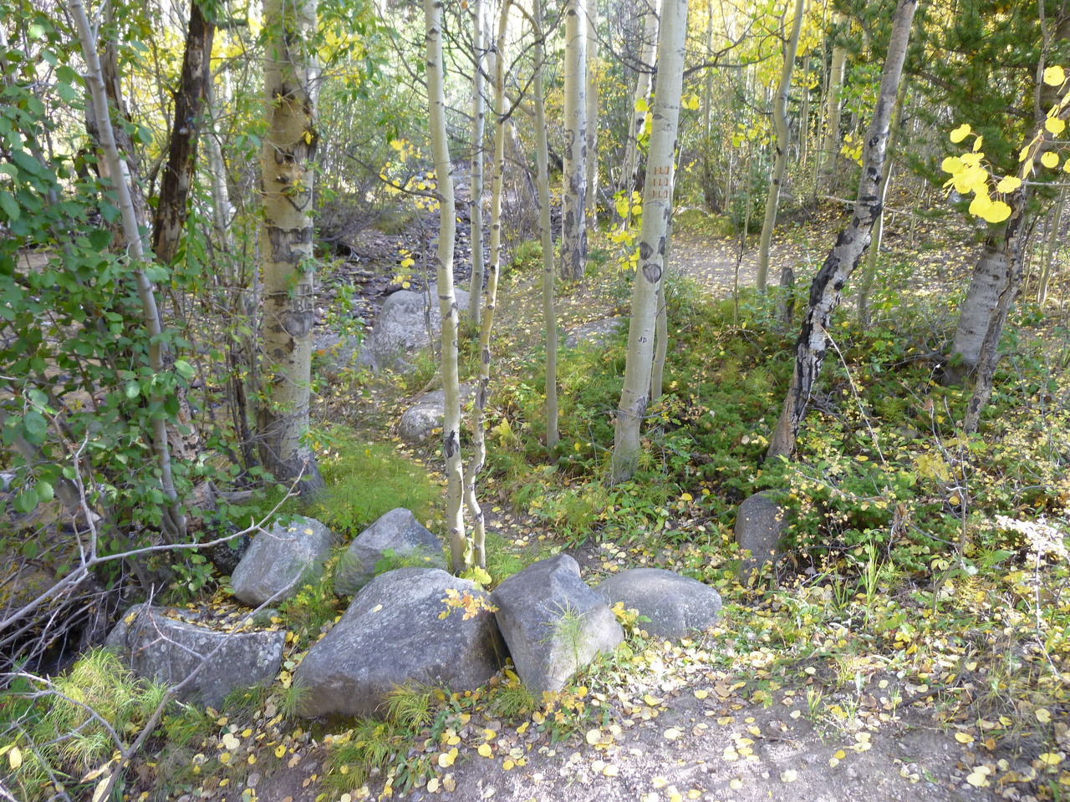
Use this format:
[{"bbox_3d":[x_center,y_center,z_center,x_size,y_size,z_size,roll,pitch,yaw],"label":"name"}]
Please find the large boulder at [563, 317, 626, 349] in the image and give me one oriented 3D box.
[{"bbox_3d":[0.526,-0.588,6.302,0.550,0.190,0.480,-4,18,-14],"label":"large boulder"}]

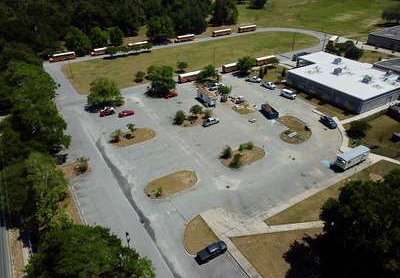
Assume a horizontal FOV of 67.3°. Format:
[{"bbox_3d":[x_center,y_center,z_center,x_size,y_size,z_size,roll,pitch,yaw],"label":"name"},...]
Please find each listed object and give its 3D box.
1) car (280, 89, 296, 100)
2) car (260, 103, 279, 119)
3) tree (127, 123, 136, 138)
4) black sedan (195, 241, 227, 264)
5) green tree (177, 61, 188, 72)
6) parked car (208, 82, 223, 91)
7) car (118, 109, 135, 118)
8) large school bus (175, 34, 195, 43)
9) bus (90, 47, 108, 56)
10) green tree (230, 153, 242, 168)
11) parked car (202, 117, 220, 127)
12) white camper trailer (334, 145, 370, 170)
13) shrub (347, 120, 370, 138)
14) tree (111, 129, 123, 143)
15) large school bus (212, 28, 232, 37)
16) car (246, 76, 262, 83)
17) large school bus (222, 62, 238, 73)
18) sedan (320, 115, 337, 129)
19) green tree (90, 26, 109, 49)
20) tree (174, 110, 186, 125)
[{"bbox_3d":[32.184,-16.034,108.531,1.957,2.000,4.998,-26,40,-33],"label":"car"},{"bbox_3d":[21.340,-8.510,92.510,2.300,2.250,6.100,-10,33,-14],"label":"car"},{"bbox_3d":[-18.780,-2.550,82.860,2.400,3.300,2.400,-18,36,-26],"label":"tree"},{"bbox_3d":[1.955,19.987,53.463,5.350,1.620,1.900,-19,36,-25],"label":"black sedan"},{"bbox_3d":[-7.480,-30.810,128.820,4.700,4.130,4.700,-1,33,0],"label":"green tree"},{"bbox_3d":[5.650,-20.040,113.940,5.400,1.750,1.950,-20,37,-27],"label":"parked car"},{"bbox_3d":[-23.160,-7.950,95.040,4.650,1.400,1.850,-18,36,-24],"label":"car"},{"bbox_3d":[-8.950,-56.990,170.750,11.400,3.100,2.500,-14,35,-19],"label":"large school bus"},{"bbox_3d":[-48.910,-43.970,150.660,12.000,3.100,2.450,-17,35,-25],"label":"bus"},{"bbox_3d":[9.135,5.255,74.692,2.500,3.400,2.500,-2,32,0],"label":"green tree"},{"bbox_3d":[3.510,-5.080,89.450,4.750,1.600,1.850,-18,36,-25],"label":"parked car"},{"bbox_3d":[34.630,4.218,68.125,8.100,2.700,2.500,-17,36,-26],"label":"white camper trailer"},{"bbox_3d":[43.180,-2.720,81.260,4.700,3.700,4.700,-1,32,0],"label":"shrub"},{"bbox_3d":[-22.940,-0.770,82.750,2.920,3.480,2.920,-1,33,0],"label":"tree"},{"bbox_3d":[14.035,-66.647,188.919,11.929,3.084,2.450,-10,33,-12],"label":"large school bus"},{"bbox_3d":[20.860,-23.040,116.320,5.600,1.900,2.000,9,33,16],"label":"car"},{"bbox_3d":[15.170,-30.900,128.010,12.000,3.100,2.450,-18,36,-25],"label":"large school bus"},{"bbox_3d":[38.750,-5.060,89.940,1.950,1.700,5.100,-11,34,-16],"label":"sedan"},{"bbox_3d":[-52.800,-53.460,158.280,8.410,11.490,8.410,-1,33,0],"label":"green tree"},{"bbox_3d":[-5.954,-6.585,92.954,3.200,4.700,3.200,-2,32,0],"label":"tree"}]

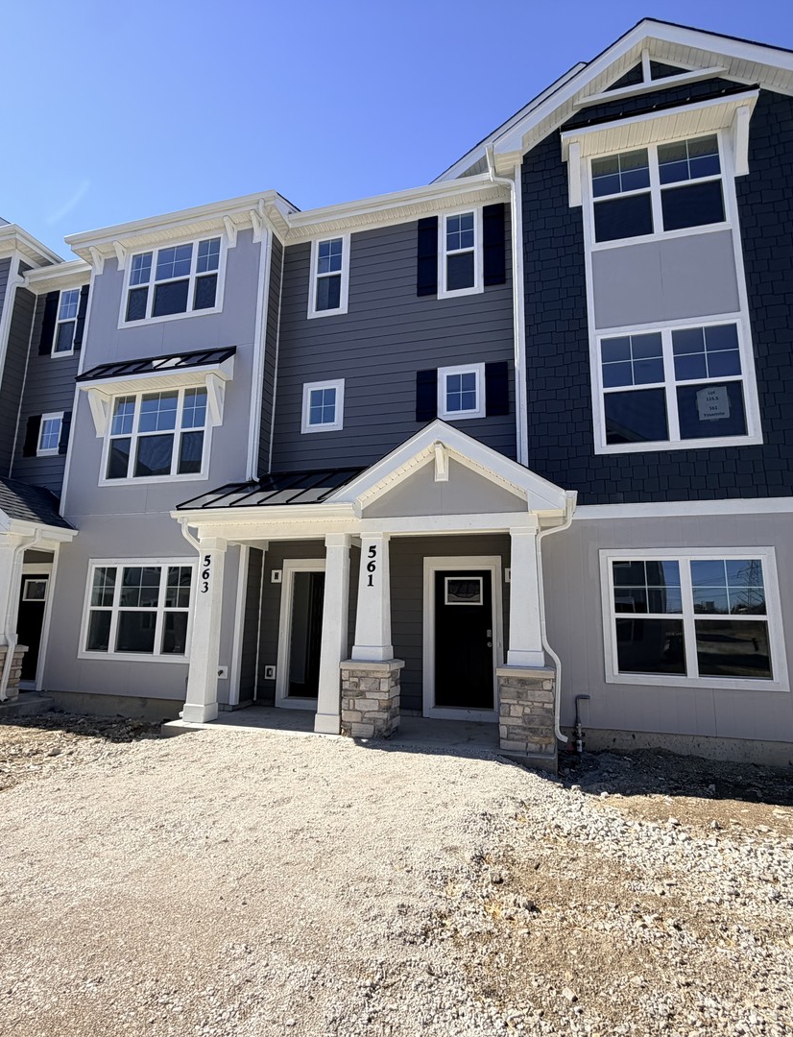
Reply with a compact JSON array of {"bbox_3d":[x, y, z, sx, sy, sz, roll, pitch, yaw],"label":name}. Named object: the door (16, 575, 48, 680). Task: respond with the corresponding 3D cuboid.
[{"bbox_3d":[-7.160,2.106,10.875,0.910,2.030,0.060,-2,-11,16],"label":"door"}]

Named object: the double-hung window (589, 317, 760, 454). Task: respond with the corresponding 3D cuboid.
[{"bbox_3d":[3.762,-1.836,7.669,2.042,1.871,0.110,-2,-11,17],"label":"double-hung window"}]

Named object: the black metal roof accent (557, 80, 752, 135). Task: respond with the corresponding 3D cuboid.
[{"bbox_3d":[3.809,-6.097,8.309,2.620,0.550,0.430,-2,-11,16],"label":"black metal roof accent"}]

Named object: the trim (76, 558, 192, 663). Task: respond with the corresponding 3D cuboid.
[{"bbox_3d":[-4.357,1.528,9.484,2.323,1.733,0.070,-2,-11,17],"label":"trim"}]

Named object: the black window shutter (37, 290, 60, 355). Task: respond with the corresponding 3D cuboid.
[{"bbox_3d":[-7.532,-4.243,12.120,0.352,1.486,0.050,-2,-11,17],"label":"black window shutter"}]

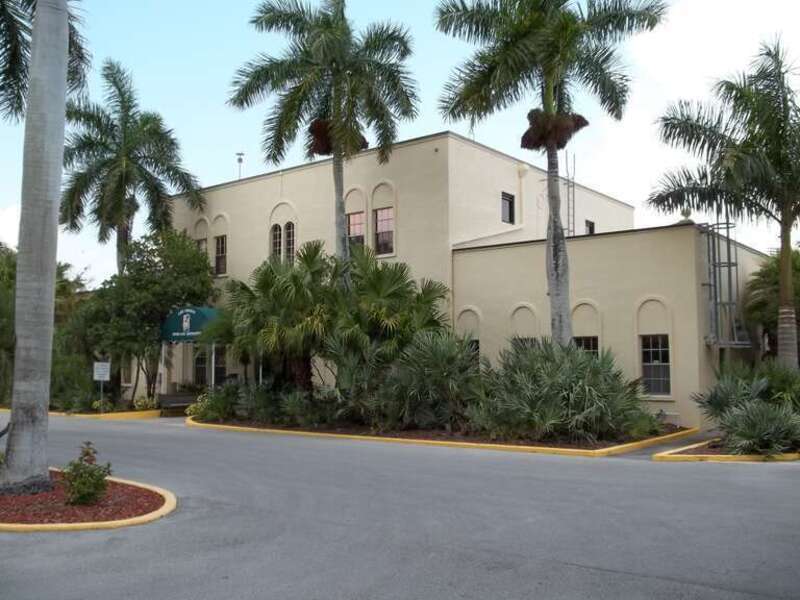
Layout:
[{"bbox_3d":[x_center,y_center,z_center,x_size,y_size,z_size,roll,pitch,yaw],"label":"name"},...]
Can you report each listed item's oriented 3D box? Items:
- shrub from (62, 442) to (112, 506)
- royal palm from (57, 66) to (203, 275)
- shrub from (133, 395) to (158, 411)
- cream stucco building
[{"bbox_3d":[-3.517,1.929,8.620,0.541,0.618,0.541,0,-4,0],"label":"shrub"},{"bbox_3d":[-10.405,-2.684,28.941,5.701,13.290,5.701,0,-4,0],"label":"royal palm"},{"bbox_3d":[-7.763,3.113,23.280,0.778,0.424,0.661,0,-4,0],"label":"shrub"},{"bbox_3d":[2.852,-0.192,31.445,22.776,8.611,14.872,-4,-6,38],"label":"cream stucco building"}]

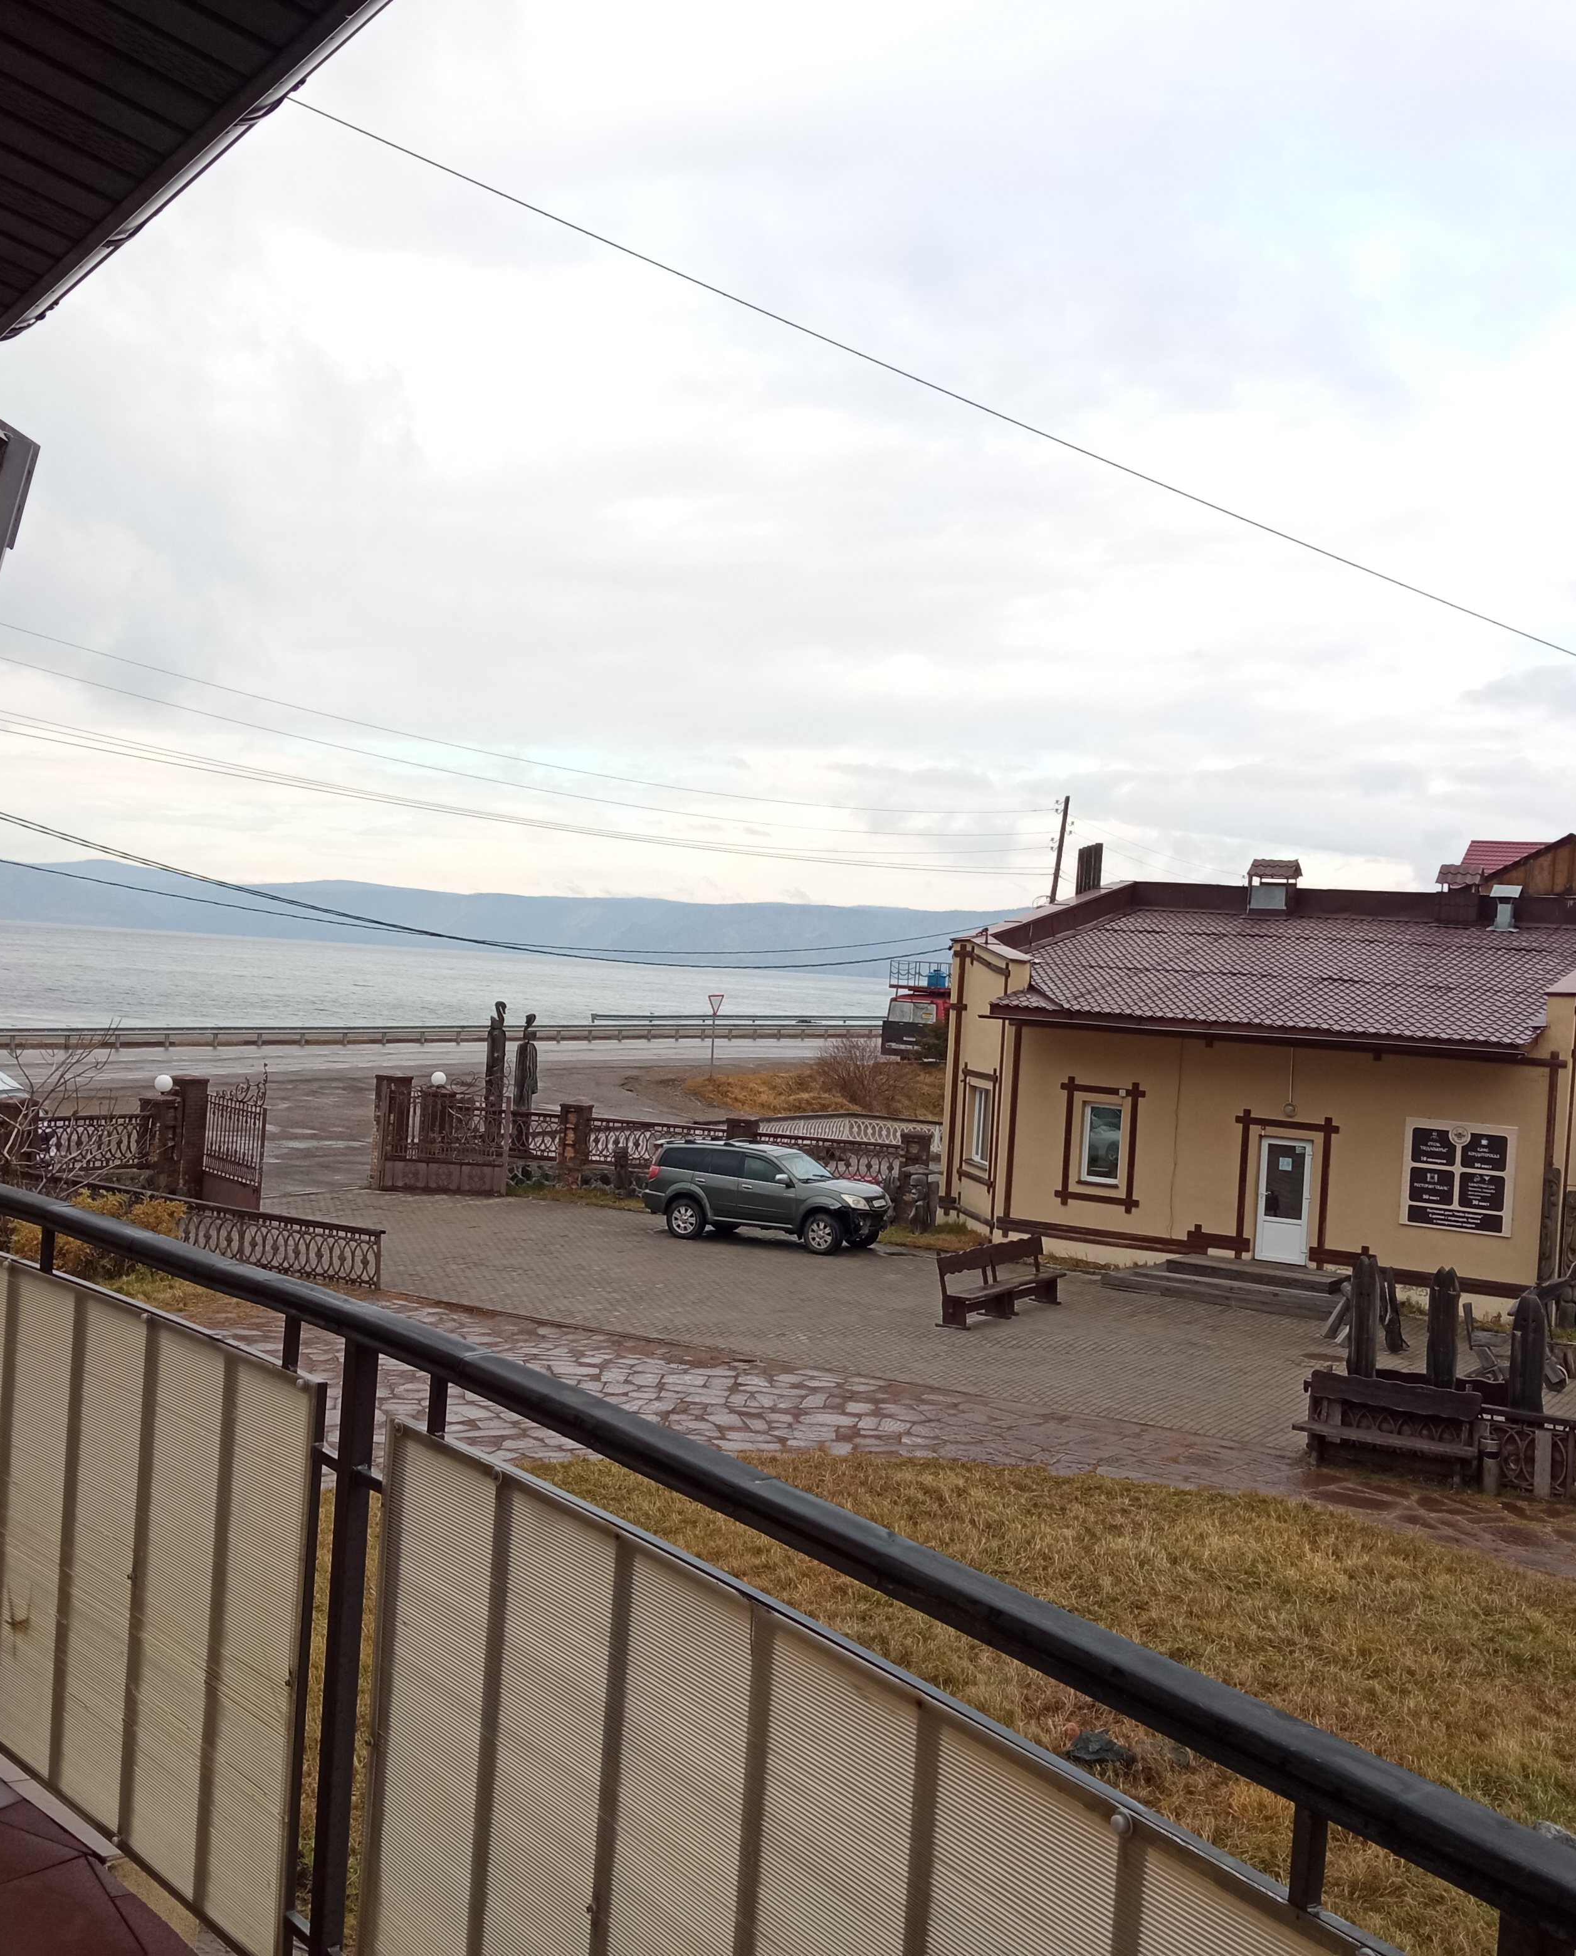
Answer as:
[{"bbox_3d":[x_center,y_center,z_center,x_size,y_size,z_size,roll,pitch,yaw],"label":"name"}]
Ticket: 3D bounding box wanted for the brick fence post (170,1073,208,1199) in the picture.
[{"bbox_3d":[-11.004,2.978,37.328,0.480,2.330,0.480,4,1,39],"label":"brick fence post"}]

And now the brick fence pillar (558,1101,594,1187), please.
[{"bbox_3d":[-4.477,3.458,42.296,0.490,1.800,0.490,4,0,20],"label":"brick fence pillar"}]

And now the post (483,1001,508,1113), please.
[{"bbox_3d":[-6.519,2.442,45.522,0.360,3.820,0.340,4,0,22],"label":"post"}]

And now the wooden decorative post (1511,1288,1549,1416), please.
[{"bbox_3d":[7.788,4.349,21.429,0.340,2.090,0.290,3,0,22],"label":"wooden decorative post"}]

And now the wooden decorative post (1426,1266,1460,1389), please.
[{"bbox_3d":[6.969,4.222,21.778,0.290,2.240,0.260,3,0,22],"label":"wooden decorative post"}]

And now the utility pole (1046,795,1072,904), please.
[{"bbox_3d":[9.261,-0.723,72.993,0.240,11.670,0.240,8,0,0],"label":"utility pole"}]

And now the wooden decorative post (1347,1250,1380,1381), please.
[{"bbox_3d":[6.256,4.136,22.128,0.290,2.320,0.260,3,0,22],"label":"wooden decorative post"}]

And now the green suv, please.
[{"bbox_3d":[-0.328,3.912,36.917,4.600,1.760,1.830,4,0,24],"label":"green suv"}]

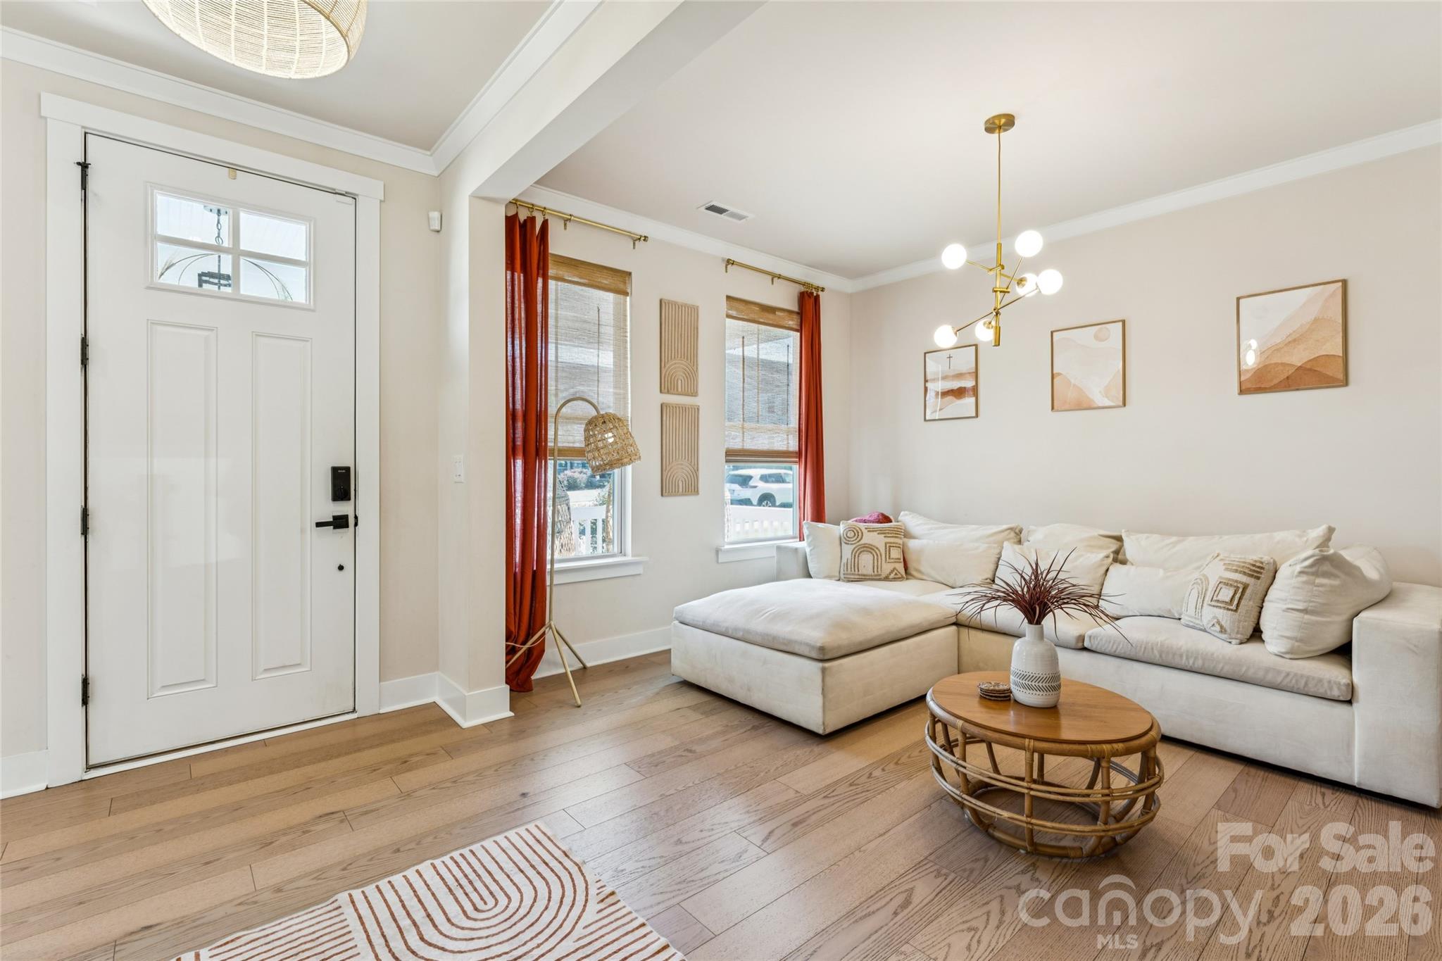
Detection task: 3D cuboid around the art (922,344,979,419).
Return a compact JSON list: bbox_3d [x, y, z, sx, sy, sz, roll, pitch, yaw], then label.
[{"bbox_3d":[1.740,-0.739,4.876,0.025,0.545,0.445,0,1,-41],"label":"art"}]

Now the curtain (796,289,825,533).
[{"bbox_3d":[0.723,-0.186,5.109,0.290,2.620,0.120,0,1,-41],"label":"curtain"}]

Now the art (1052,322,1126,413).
[{"bbox_3d":[2.300,-0.707,4.015,0.020,0.519,0.416,0,1,-40],"label":"art"}]

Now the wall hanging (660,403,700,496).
[{"bbox_3d":[-0.268,-0.201,4.253,0.314,0.601,0.018,0,1,-40],"label":"wall hanging"}]

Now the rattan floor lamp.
[{"bbox_3d":[-0.863,0.330,3.556,0.860,1.630,0.620,0,1,-8],"label":"rattan floor lamp"}]

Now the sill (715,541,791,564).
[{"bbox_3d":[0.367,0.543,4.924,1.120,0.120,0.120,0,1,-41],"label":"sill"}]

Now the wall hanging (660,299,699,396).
[{"bbox_3d":[-0.272,-0.867,4.237,0.306,0.611,0.018,0,1,-40],"label":"wall hanging"}]

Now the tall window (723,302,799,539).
[{"bbox_3d":[0.325,-0.414,4.838,0.860,1.775,0.110,0,1,-40],"label":"tall window"}]

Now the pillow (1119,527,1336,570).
[{"bbox_3d":[2.642,0.496,3.423,0.200,0.500,0.870,20,-12,-40],"label":"pillow"}]

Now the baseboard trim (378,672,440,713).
[{"bbox_3d":[-1.540,1.043,3.158,0.260,0.150,0.022,0,1,-40],"label":"baseboard trim"}]

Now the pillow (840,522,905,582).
[{"bbox_3d":[1.115,0.525,4.700,0.470,0.460,0.150,0,-21,5],"label":"pillow"}]

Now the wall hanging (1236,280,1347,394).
[{"bbox_3d":[2.919,-0.720,3.286,0.020,0.520,0.418,0,1,-40],"label":"wall hanging"}]

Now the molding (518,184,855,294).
[{"bbox_3d":[-0.056,-1.607,4.366,3.148,0.080,0.080,0,1,-40],"label":"molding"}]

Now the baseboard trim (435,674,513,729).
[{"bbox_3d":[-1.212,1.045,3.149,0.237,0.150,0.416,0,1,-40],"label":"baseboard trim"}]

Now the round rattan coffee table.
[{"bbox_3d":[1.061,0.947,2.166,0.704,0.402,0.704,0,1,0],"label":"round rattan coffee table"}]

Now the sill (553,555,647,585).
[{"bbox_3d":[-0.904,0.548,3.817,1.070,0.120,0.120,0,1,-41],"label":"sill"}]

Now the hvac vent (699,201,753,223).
[{"bbox_3d":[0.035,-1.630,3.924,0.343,0.020,0.138,0,1,-40],"label":"hvac vent"}]

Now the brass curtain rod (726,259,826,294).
[{"bbox_3d":[0.417,-1.521,4.867,1.070,0.070,0.090,0,1,-41],"label":"brass curtain rod"}]

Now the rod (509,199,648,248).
[{"bbox_3d":[-0.874,-1.510,3.743,1.050,0.070,0.090,0,1,-41],"label":"rod"}]

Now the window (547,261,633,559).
[{"bbox_3d":[-0.925,-0.408,3.775,0.860,1.775,0.110,0,1,-40],"label":"window"}]

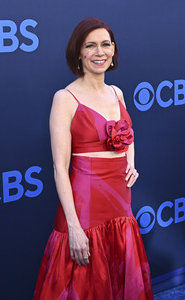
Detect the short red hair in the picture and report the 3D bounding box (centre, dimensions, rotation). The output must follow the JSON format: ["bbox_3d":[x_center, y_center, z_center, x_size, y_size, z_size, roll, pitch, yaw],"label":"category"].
[{"bbox_3d":[0.000,-0.424,1.960,0.210,0.236,0.225,-5,9,-15],"label":"short red hair"}]

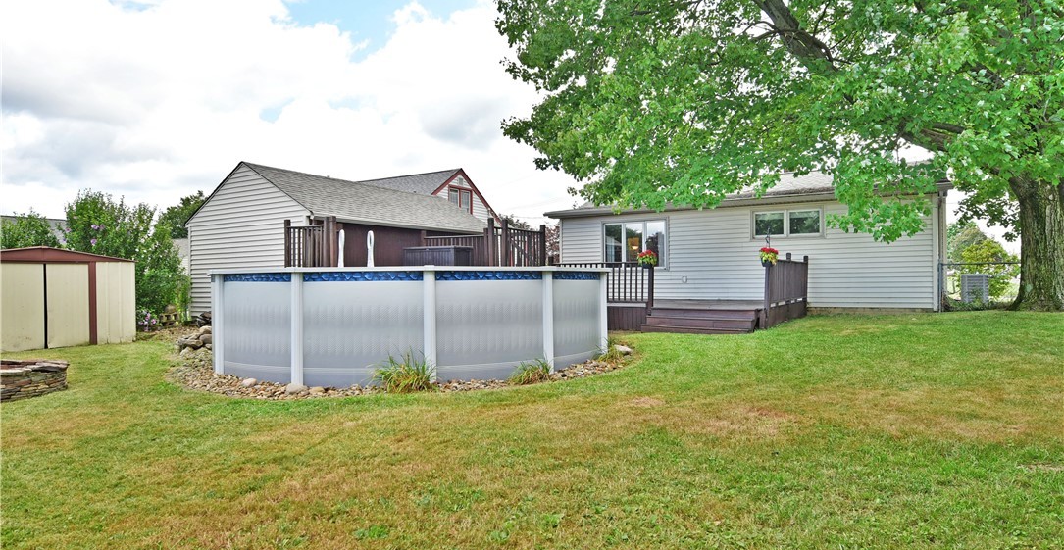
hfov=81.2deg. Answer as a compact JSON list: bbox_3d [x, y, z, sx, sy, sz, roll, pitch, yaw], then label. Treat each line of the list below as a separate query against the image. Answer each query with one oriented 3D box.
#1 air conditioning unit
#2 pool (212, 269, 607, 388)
[{"bbox_3d":[12.357,0.410,17.300,0.600,0.880,0.600,-1,-1,33],"label":"air conditioning unit"},{"bbox_3d":[-1.661,0.590,9.297,5.600,1.310,5.600,-1,-1,33],"label":"pool"}]

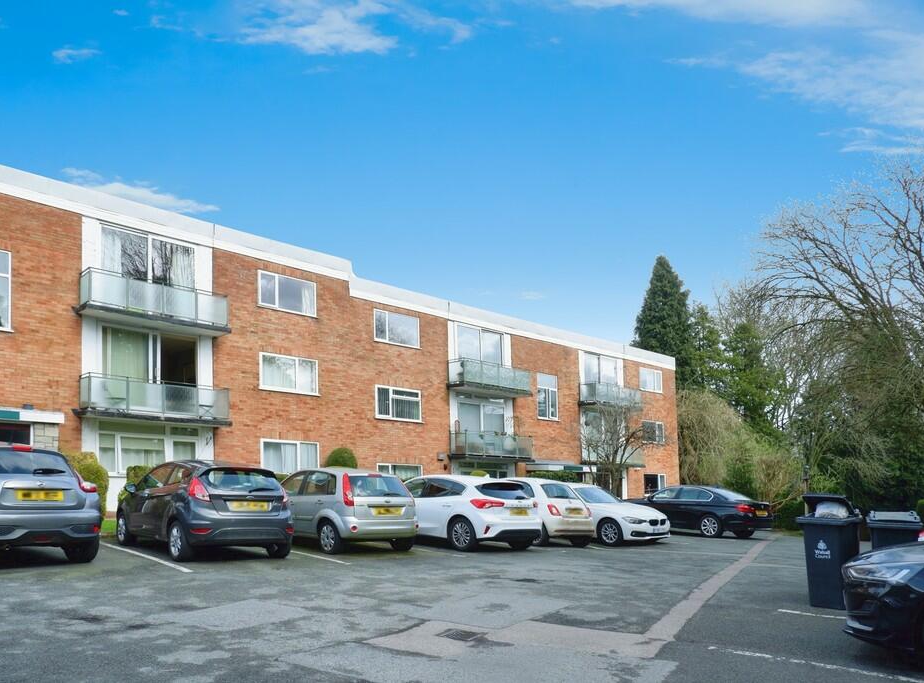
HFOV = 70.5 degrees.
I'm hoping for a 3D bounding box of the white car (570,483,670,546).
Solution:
[{"bbox_3d":[3.238,4.469,17.284,1.841,1.429,4.633,12,-15,-38],"label":"white car"}]

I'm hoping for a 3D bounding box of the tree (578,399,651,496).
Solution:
[{"bbox_3d":[5.871,4.542,24.976,3.000,4.597,3.000,2,-12,0],"label":"tree"}]

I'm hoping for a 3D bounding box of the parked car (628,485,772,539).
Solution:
[{"bbox_3d":[6.993,5.206,20.331,1.890,1.464,4.900,11,-15,-37],"label":"parked car"}]

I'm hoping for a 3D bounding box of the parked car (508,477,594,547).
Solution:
[{"bbox_3d":[1.514,4.141,16.102,1.657,1.488,3.560,14,-17,-43],"label":"parked car"}]

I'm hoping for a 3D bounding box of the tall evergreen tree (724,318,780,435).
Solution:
[{"bbox_3d":[15.463,4.044,35.605,3.600,10.683,3.600,2,-12,0],"label":"tall evergreen tree"}]

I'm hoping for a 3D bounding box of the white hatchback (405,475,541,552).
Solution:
[{"bbox_3d":[-0.293,3.763,14.644,1.855,1.465,4.378,13,-16,-43],"label":"white hatchback"}]

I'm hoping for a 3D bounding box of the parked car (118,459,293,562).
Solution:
[{"bbox_3d":[-4.536,2.840,11.301,1.752,1.485,3.970,13,-16,-40],"label":"parked car"}]

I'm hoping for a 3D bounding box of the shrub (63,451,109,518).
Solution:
[{"bbox_3d":[-8.889,3.446,15.477,1.500,1.714,1.500,2,-12,0],"label":"shrub"}]

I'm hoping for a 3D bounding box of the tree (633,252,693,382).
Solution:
[{"bbox_3d":[12.877,2.312,42.741,4.600,16.829,4.600,2,-12,0],"label":"tree"}]

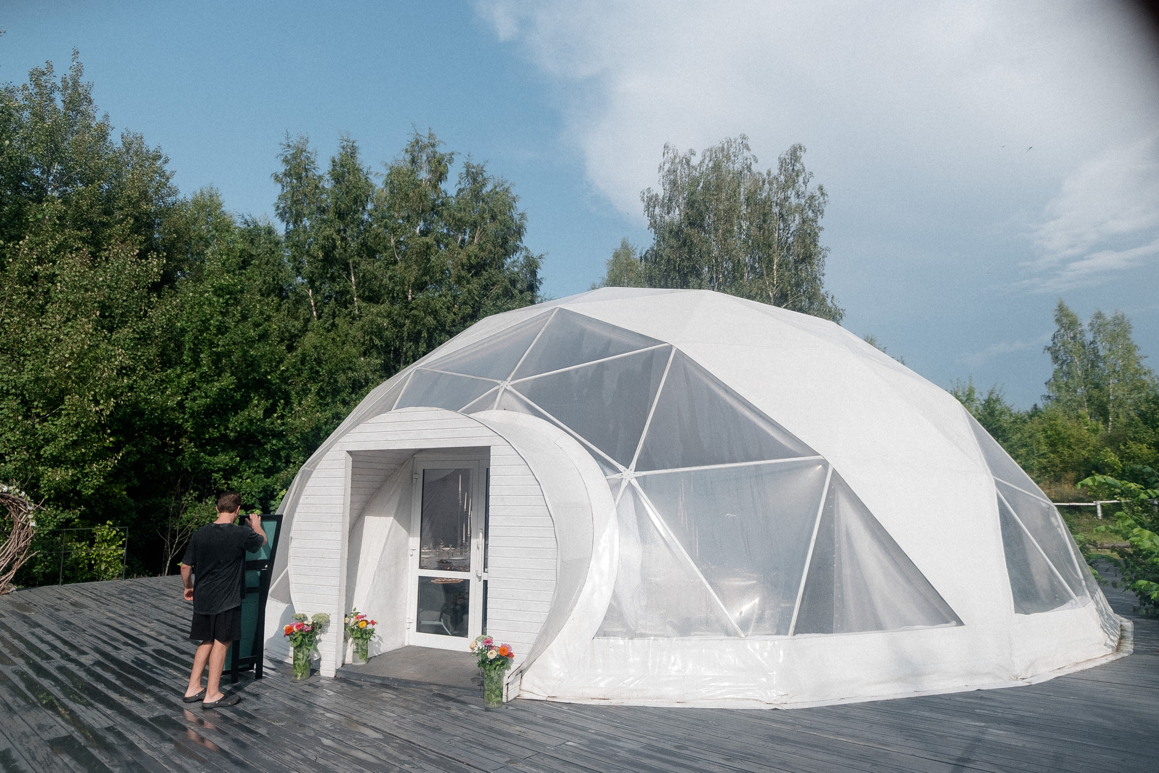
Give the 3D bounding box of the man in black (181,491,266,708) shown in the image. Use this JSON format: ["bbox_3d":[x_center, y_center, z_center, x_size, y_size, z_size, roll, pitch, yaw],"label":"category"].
[{"bbox_3d":[-3.114,1.803,5.633,0.630,1.740,0.500,-2,-10,12],"label":"man in black"}]

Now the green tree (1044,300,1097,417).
[{"bbox_3d":[39.400,1.475,50.395,3.800,17.070,3.800,-8,-12,38],"label":"green tree"}]

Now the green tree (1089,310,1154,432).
[{"bbox_3d":[42.914,1.912,50.321,4.400,16.150,4.400,-8,-12,40],"label":"green tree"}]

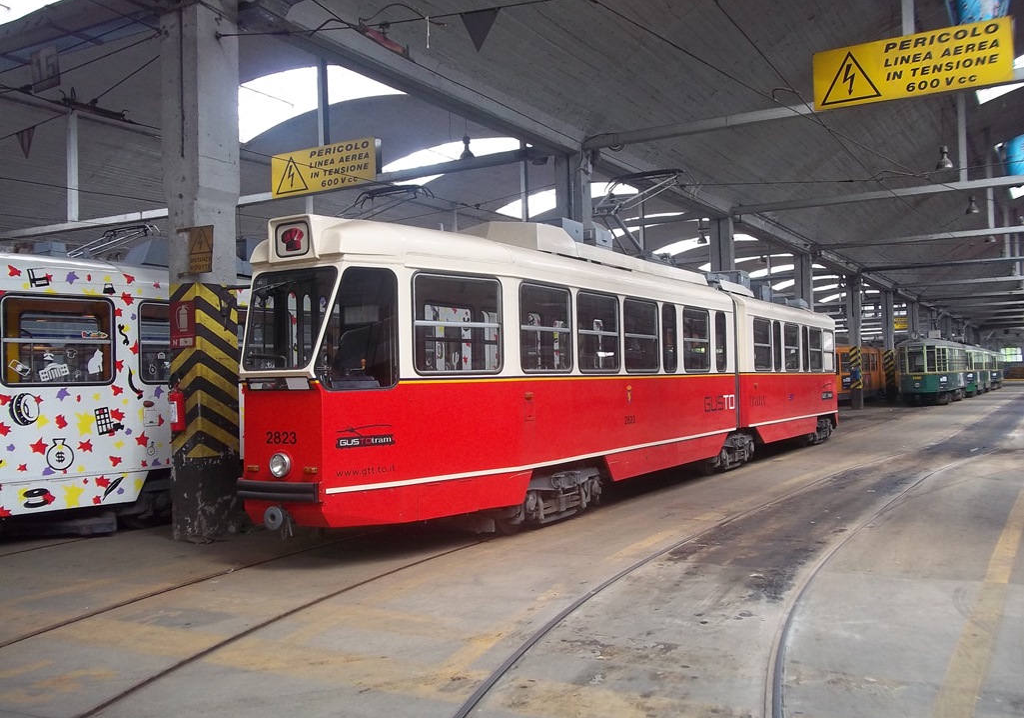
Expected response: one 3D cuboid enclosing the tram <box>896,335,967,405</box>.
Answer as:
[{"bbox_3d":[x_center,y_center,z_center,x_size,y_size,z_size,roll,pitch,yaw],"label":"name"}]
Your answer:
[{"bbox_3d":[21.368,0.605,47.654,2.300,3.150,13.000,-2,-1,31],"label":"tram"}]

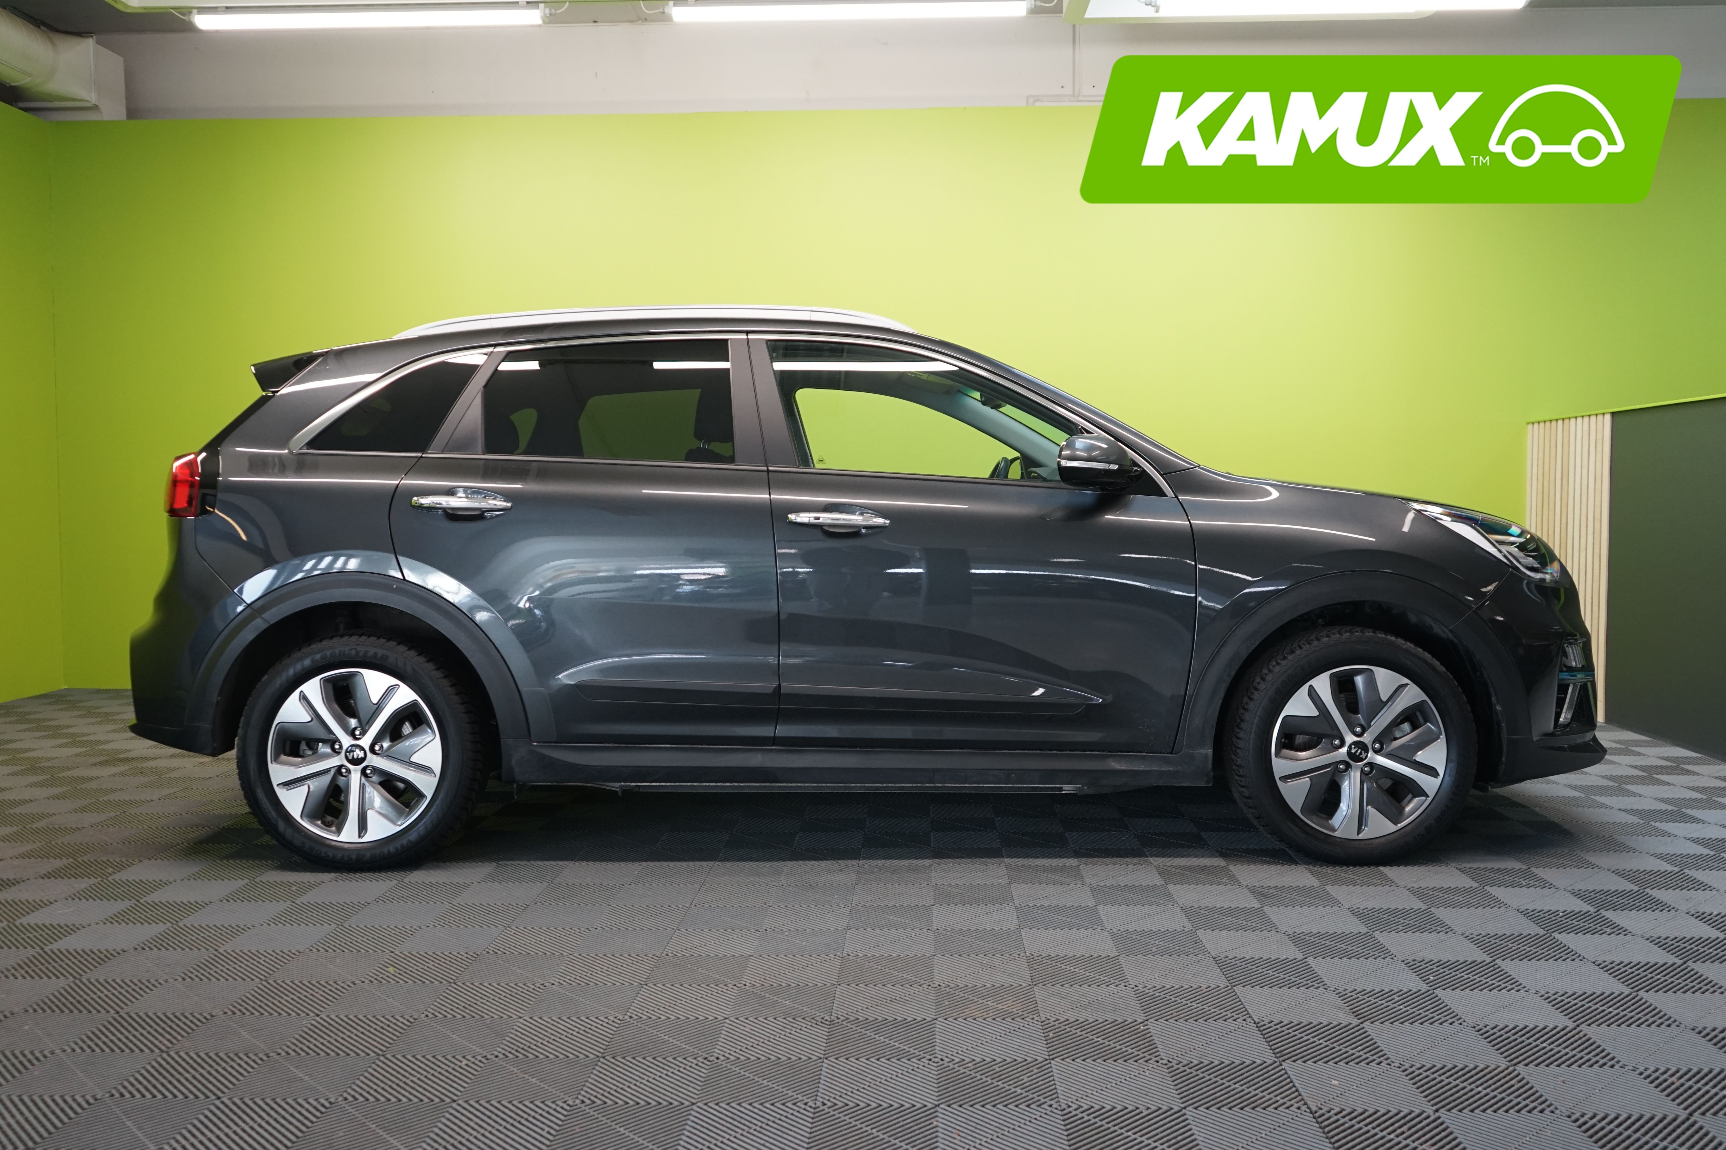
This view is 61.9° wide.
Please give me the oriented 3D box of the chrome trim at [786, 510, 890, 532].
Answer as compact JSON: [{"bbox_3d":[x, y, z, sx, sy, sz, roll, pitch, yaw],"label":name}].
[{"bbox_3d":[-0.068,-0.142,3.849,0.277,0.056,0.055,0,2,0],"label":"chrome trim"}]

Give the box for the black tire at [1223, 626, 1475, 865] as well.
[{"bbox_3d":[1.333,0.467,3.966,0.666,0.660,0.220,0,2,0],"label":"black tire"}]

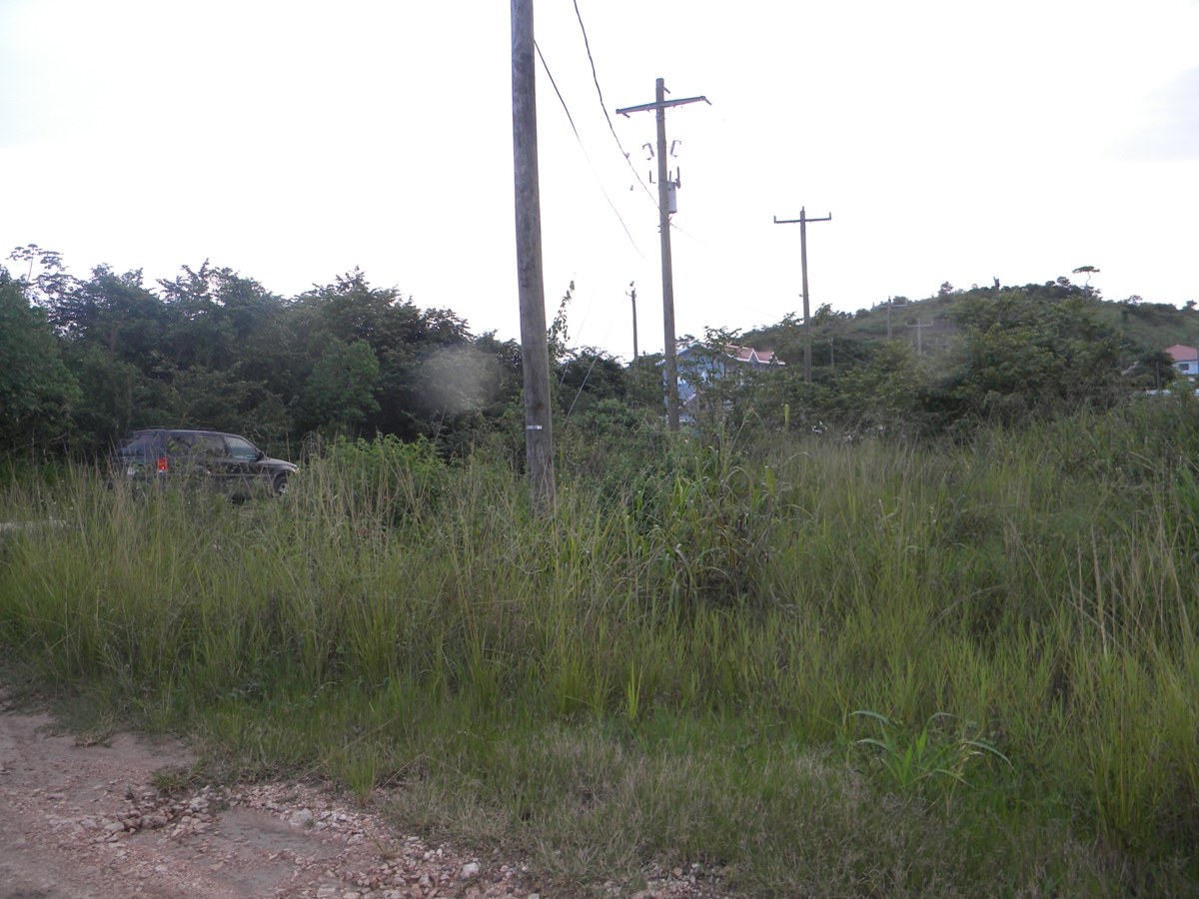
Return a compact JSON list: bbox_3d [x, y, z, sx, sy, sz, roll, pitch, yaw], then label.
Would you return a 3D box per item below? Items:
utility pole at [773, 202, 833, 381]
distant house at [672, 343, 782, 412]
[{"bbox_3d":[8.710,-4.915,40.623,2.440,10.500,0.360,-2,1,13],"label":"utility pole"},{"bbox_3d":[9.867,-4.473,78.947,7.300,7.700,9.300,-1,2,34],"label":"distant house"}]

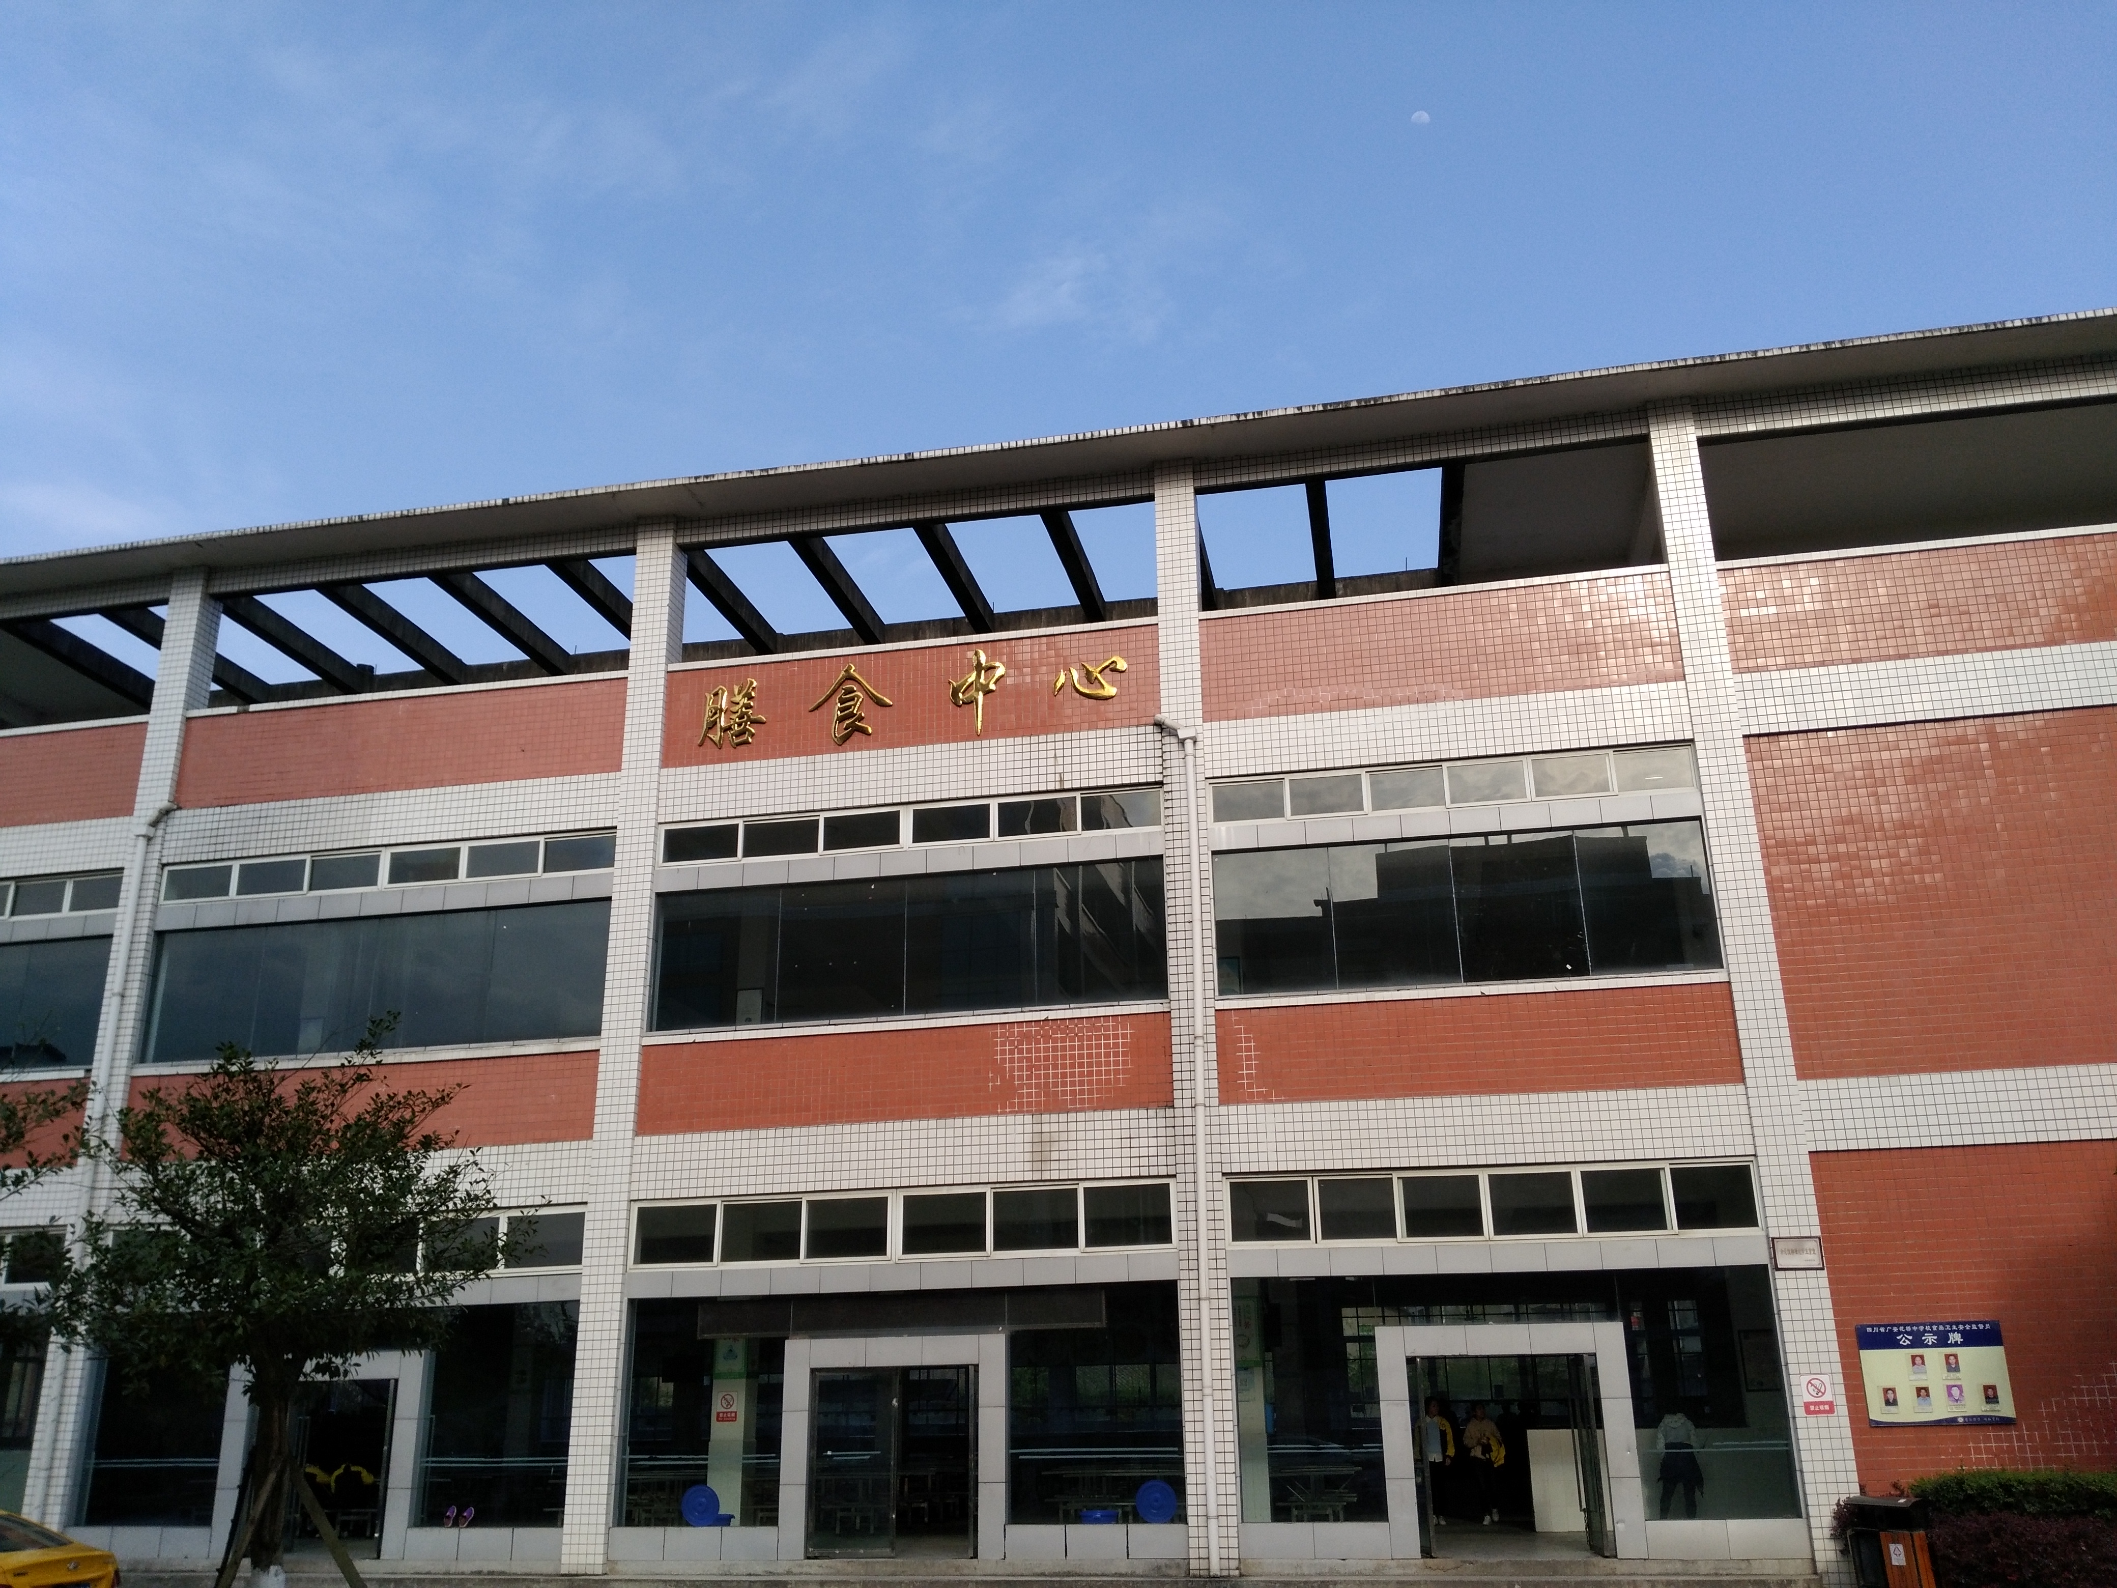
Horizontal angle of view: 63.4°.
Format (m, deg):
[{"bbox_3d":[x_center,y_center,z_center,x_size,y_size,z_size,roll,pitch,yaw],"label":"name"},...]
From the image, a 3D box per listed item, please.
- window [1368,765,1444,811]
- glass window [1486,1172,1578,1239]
[{"bbox_3d":[4.386,-0.089,21.606,0.950,0.530,0.100,-5,-19,10],"label":"window"},{"bbox_3d":[5.468,4.729,19.747,0.947,0.694,0.083,-5,-19,10],"label":"glass window"}]

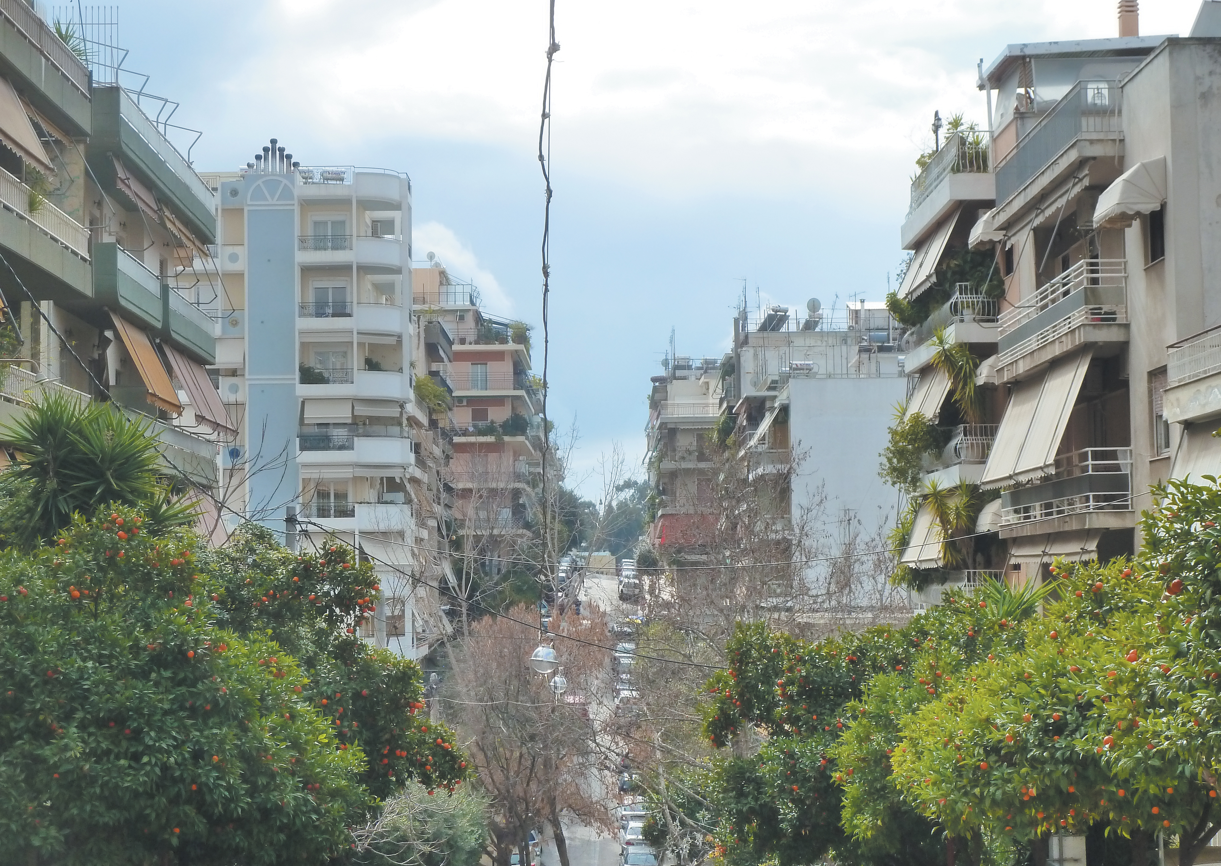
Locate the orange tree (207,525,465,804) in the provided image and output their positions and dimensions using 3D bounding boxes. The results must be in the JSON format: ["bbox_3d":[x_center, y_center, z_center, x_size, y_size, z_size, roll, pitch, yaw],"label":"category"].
[{"bbox_3d":[-3.673,3.802,31.780,3.800,5.300,3.800,-1,-4,-1],"label":"orange tree"}]

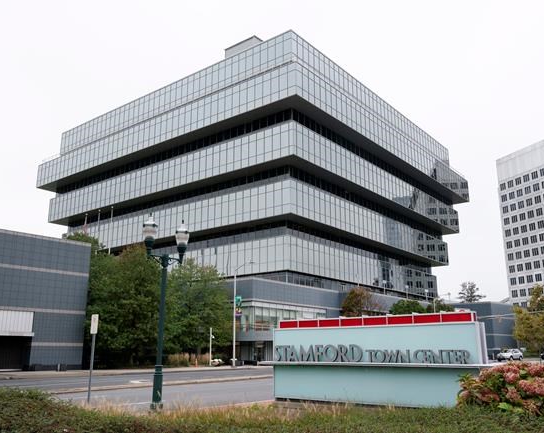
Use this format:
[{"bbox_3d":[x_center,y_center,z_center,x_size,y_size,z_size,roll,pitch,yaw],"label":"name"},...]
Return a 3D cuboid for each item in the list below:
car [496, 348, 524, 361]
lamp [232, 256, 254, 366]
[{"bbox_3d":[34.347,19.977,75.440,4.550,1.620,1.850,12,-18,-39],"label":"car"},{"bbox_3d":[-2.313,8.051,43.750,2.500,8.850,0.450,-13,-20,43],"label":"lamp"}]

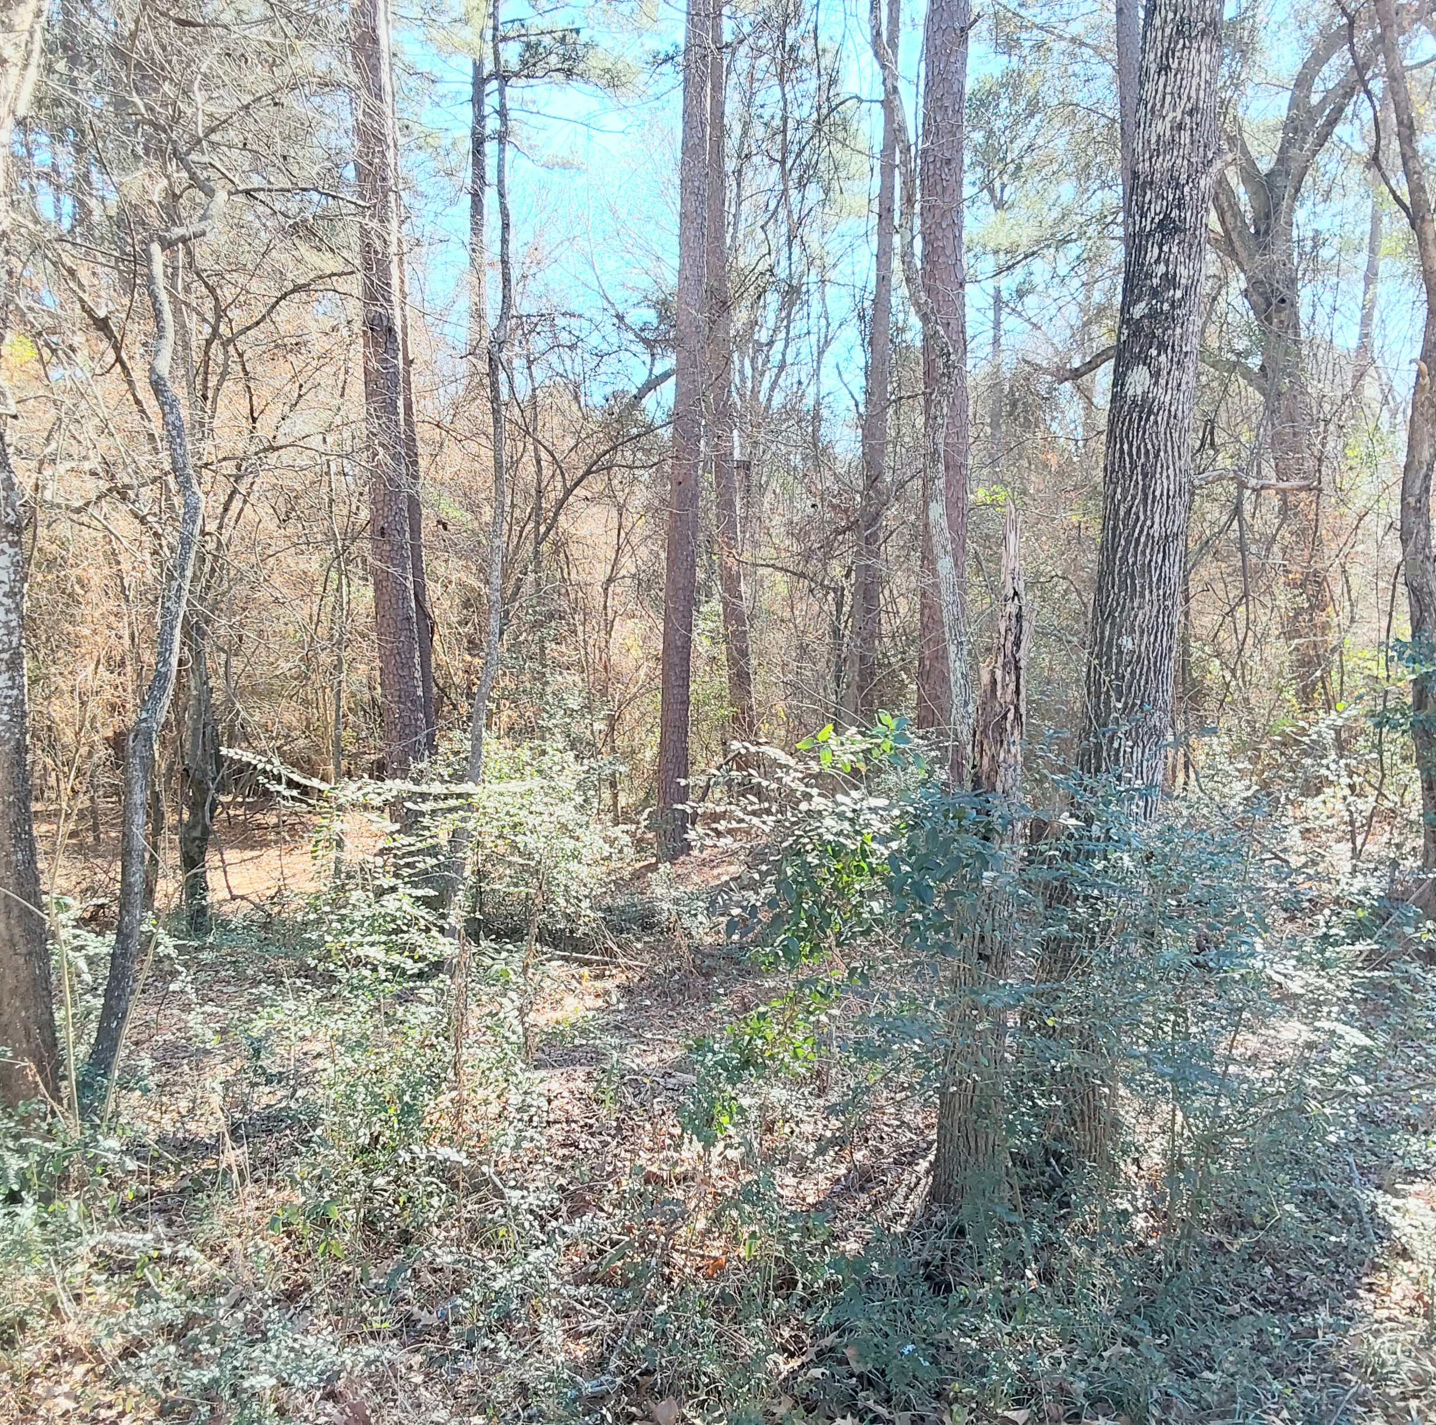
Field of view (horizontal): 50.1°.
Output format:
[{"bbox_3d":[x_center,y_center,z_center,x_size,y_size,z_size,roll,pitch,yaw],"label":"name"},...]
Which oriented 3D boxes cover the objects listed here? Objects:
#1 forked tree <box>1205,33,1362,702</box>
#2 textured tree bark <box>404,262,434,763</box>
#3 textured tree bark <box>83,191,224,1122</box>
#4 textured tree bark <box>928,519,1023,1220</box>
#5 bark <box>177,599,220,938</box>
[{"bbox_3d":[5.131,-2.981,14.000,0.961,5.820,0.900,3,6,19],"label":"forked tree"},{"bbox_3d":[-2.329,-1.528,12.000,0.240,3.762,0.240,0,6,-11],"label":"textured tree bark"},{"bbox_3d":[-1.789,-0.185,4.900,0.352,2.798,0.320,-1,6,-20],"label":"textured tree bark"},{"bbox_3d":[0.686,0.389,4.100,0.186,1.850,0.240,2,6,10],"label":"textured tree bark"},{"bbox_3d":[-2.534,0.270,7.500,0.173,1.637,0.170,-1,6,-19],"label":"bark"}]

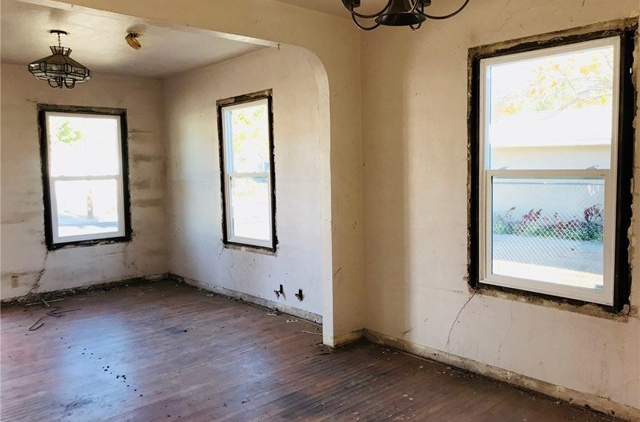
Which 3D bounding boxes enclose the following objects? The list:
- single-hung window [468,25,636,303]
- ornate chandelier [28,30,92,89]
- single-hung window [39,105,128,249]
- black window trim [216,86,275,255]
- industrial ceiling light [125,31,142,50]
[{"bbox_3d":[1.370,-0.246,3.188,0.100,1.613,0.993,-5,6,-42],"label":"single-hung window"},{"bbox_3d":[-2.277,-1.321,4.546,0.550,0.490,0.550,-5,6,-42],"label":"ornate chandelier"},{"bbox_3d":[-2.873,-0.417,6.427,1.028,1.716,0.090,-5,6,-42],"label":"single-hung window"},{"bbox_3d":[-0.804,-0.401,5.652,0.100,1.672,1.028,-5,6,-42],"label":"black window trim"},{"bbox_3d":[-1.657,-1.506,4.601,0.150,0.150,0.150,-5,6,-42],"label":"industrial ceiling light"}]

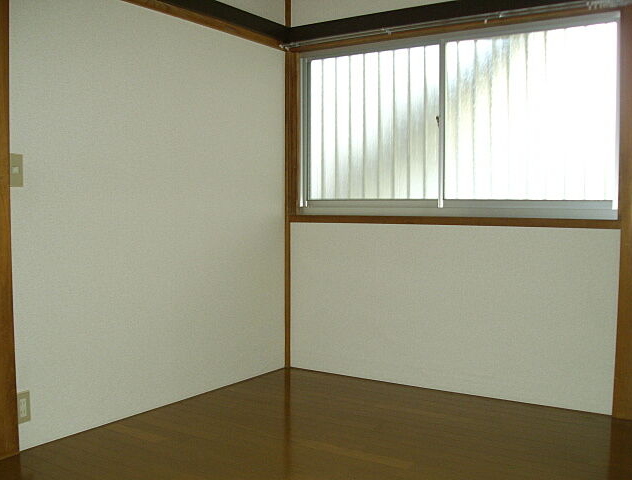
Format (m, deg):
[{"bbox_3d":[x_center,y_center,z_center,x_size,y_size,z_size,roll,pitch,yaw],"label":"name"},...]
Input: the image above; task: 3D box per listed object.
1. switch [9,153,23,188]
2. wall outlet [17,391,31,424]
[{"bbox_3d":[-1.094,-0.252,2.411,0.012,0.120,0.067,2,4,34],"label":"switch"},{"bbox_3d":[-1.089,0.624,2.465,0.012,0.120,0.067,2,4,34],"label":"wall outlet"}]

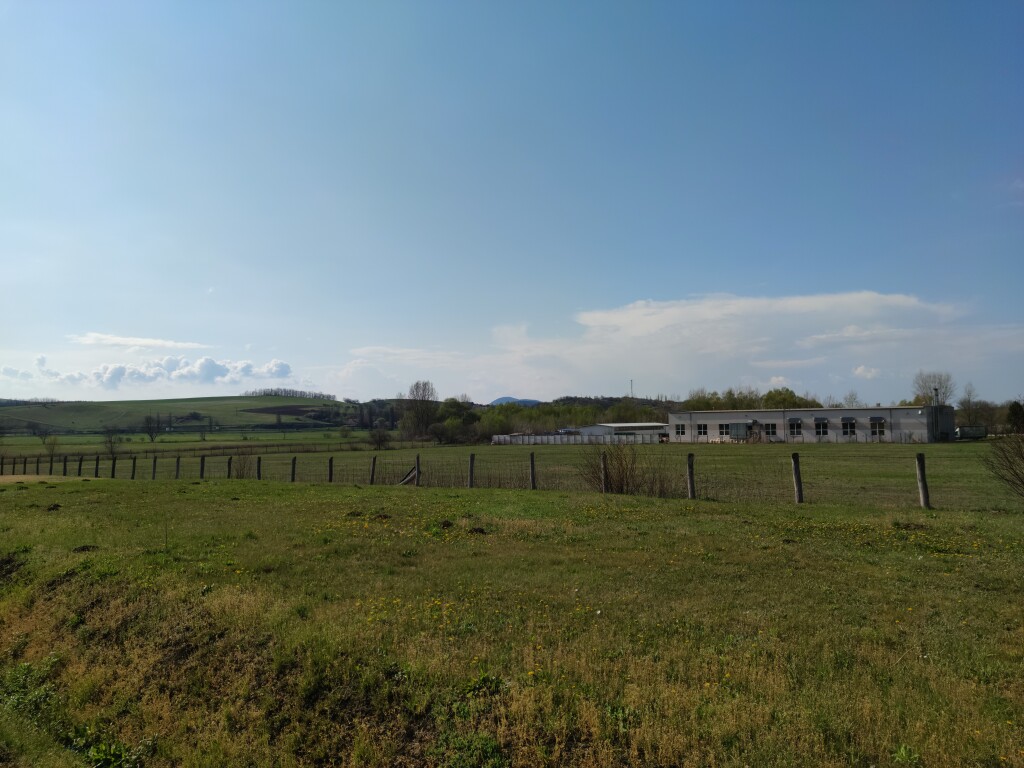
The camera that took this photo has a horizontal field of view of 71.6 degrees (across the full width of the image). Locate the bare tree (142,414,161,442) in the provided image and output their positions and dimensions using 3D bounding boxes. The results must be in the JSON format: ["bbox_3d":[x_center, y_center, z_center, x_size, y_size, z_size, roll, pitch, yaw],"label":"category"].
[{"bbox_3d":[-137.091,16.922,270.000,6.845,10.648,6.845,2,-5,-27],"label":"bare tree"}]

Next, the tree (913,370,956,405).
[{"bbox_3d":[92.236,4.585,155.000,9.606,15.063,9.606,-2,-5,31],"label":"tree"}]

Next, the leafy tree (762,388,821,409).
[{"bbox_3d":[59.049,6.285,150.000,13.099,10.669,11.134,-2,-4,21],"label":"leafy tree"}]

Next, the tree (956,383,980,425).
[{"bbox_3d":[96.444,5.704,150.000,5.070,12.042,5.070,-3,-5,33],"label":"tree"}]

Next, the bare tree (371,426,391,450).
[{"bbox_3d":[-23.151,9.639,125.000,3.521,4.137,3.521,1,-4,-10],"label":"bare tree"}]

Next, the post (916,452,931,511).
[{"bbox_3d":[9.902,2.354,17.100,0.165,1.400,0.165,-8,-5,29],"label":"post"}]

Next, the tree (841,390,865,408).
[{"bbox_3d":[79.363,7.146,165.000,5.113,11.271,5.113,-2,-4,26],"label":"tree"}]

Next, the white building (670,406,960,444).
[{"bbox_3d":[43.758,6.108,104.950,34.142,4.800,21.500,-3,-5,39],"label":"white building"}]

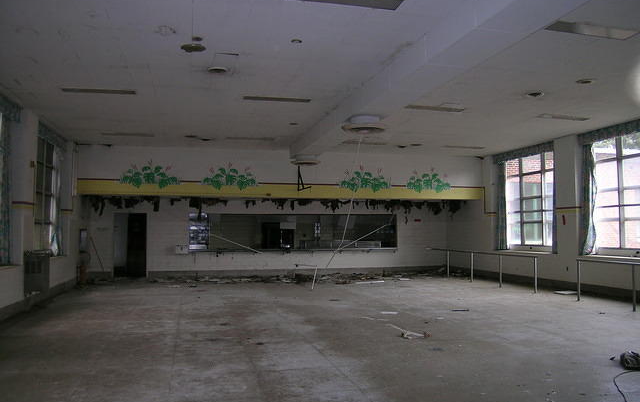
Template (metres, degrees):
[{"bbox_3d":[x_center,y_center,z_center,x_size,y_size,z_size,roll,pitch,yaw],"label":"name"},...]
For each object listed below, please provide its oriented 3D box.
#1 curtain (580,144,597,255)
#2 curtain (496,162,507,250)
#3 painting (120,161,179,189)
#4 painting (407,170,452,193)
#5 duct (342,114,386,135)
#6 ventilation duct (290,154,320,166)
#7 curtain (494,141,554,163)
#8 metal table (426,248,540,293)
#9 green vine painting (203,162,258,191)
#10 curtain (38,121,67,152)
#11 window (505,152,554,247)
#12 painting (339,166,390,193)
[{"bbox_3d":[6.298,-0.062,12.163,0.160,2.640,0.420,1,-3,-13],"label":"curtain"},{"bbox_3d":[5.505,0.135,15.659,0.140,2.670,0.480,1,-3,-13],"label":"curtain"},{"bbox_3d":[-4.750,-0.716,14.443,1.550,0.790,0.040,1,-3,-13],"label":"painting"},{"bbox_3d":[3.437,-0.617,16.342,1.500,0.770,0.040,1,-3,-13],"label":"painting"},{"bbox_3d":[0.794,-1.364,9.364,0.750,0.260,0.750,0,-3,0],"label":"duct"},{"bbox_3d":[-0.392,-1.091,14.111,0.750,0.260,0.750,1,-3,-13],"label":"ventilation duct"},{"bbox_3d":[5.715,-1.345,14.749,0.160,0.280,2.890,1,-3,-13],"label":"curtain"},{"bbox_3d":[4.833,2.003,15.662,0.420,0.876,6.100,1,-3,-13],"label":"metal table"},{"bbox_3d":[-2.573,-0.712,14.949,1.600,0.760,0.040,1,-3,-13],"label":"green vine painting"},{"bbox_3d":[-6.157,-1.470,11.943,0.160,0.290,2.250,1,-3,-13],"label":"curtain"},{"bbox_3d":[5.831,0.012,14.569,0.120,2.610,2.400,1,-3,-13],"label":"window"},{"bbox_3d":[1.377,-0.659,15.865,1.670,0.860,0.040,1,-3,-13],"label":"painting"}]

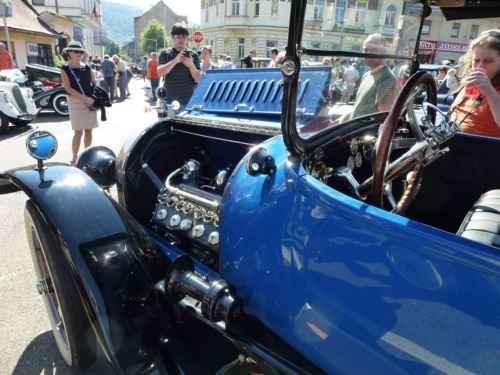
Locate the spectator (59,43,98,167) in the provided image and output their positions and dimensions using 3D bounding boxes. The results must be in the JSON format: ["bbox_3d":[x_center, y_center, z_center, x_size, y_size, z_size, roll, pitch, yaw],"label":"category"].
[{"bbox_3d":[-2.406,-1.125,4.831,0.550,1.670,0.380,-9,23,-30],"label":"spectator"}]

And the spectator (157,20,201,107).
[{"bbox_3d":[-0.702,-0.678,3.557,0.520,1.840,0.450,-2,20,-12],"label":"spectator"}]

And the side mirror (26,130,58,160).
[{"bbox_3d":[-0.898,-0.182,1.500,0.120,0.125,0.040,-13,25,-37],"label":"side mirror"}]

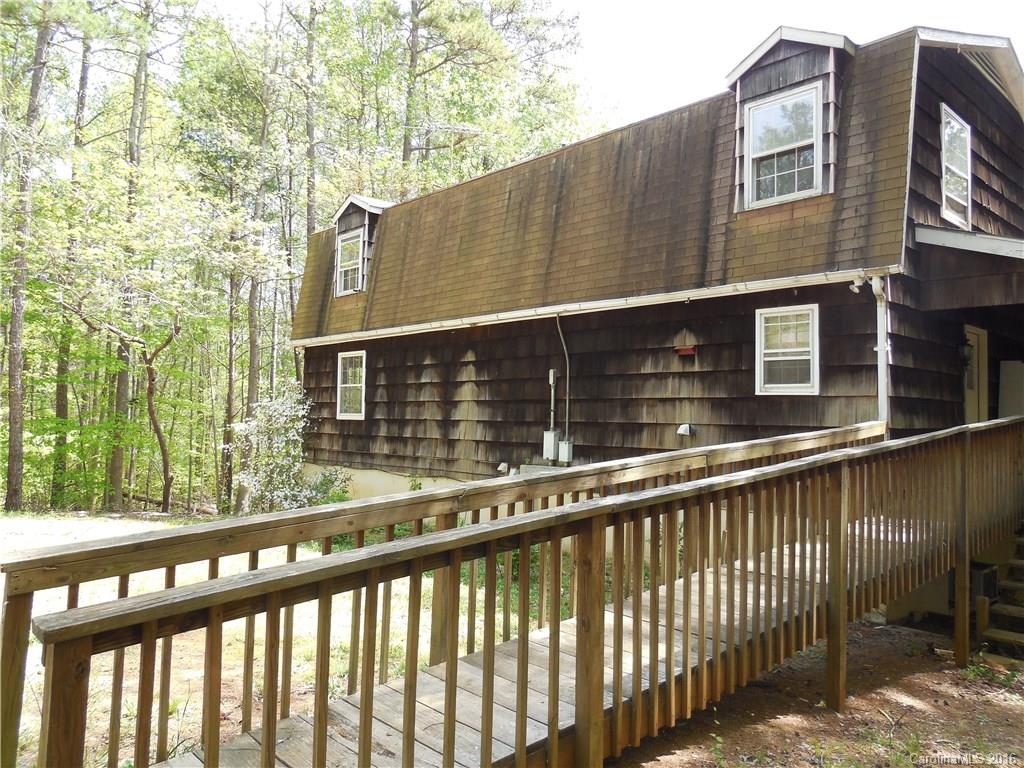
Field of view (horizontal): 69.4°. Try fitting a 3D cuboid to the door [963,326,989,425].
[{"bbox_3d":[6.545,0.276,10.504,1.020,2.100,0.120,4,-4,-43],"label":"door"}]

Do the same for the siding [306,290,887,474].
[{"bbox_3d":[-0.426,0.348,12.953,0.150,2.800,13.250,4,-4,-43],"label":"siding"}]

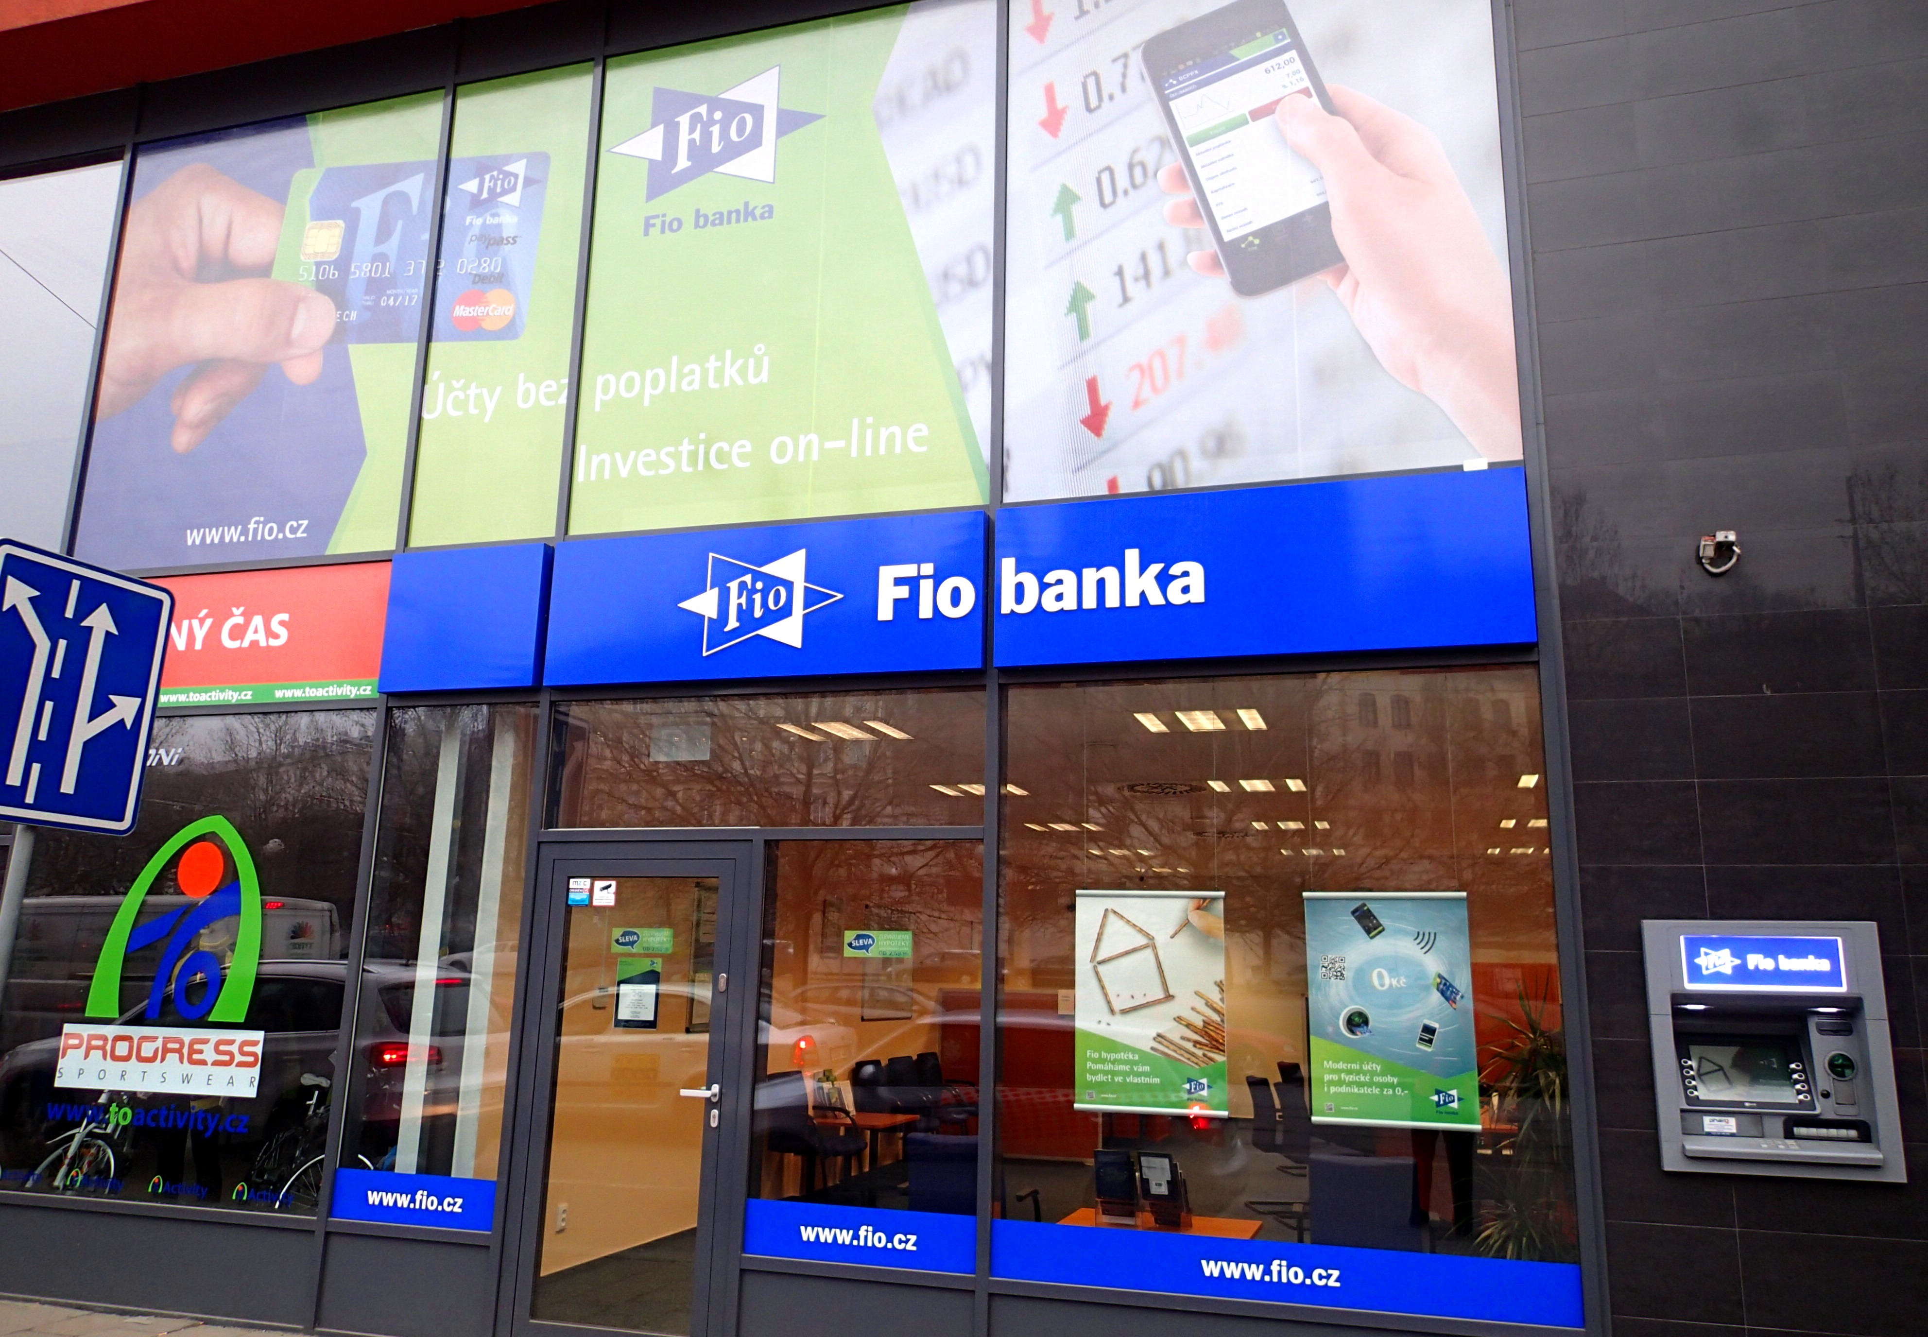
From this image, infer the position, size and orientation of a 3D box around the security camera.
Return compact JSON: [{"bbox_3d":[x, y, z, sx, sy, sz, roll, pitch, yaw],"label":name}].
[{"bbox_3d":[2.731,-0.416,5.042,0.106,0.154,0.130,-2,-12,16],"label":"security camera"}]

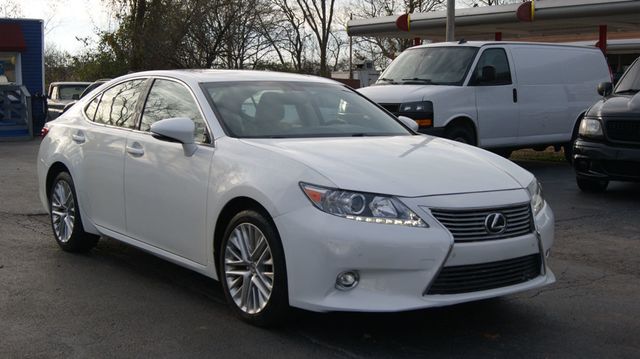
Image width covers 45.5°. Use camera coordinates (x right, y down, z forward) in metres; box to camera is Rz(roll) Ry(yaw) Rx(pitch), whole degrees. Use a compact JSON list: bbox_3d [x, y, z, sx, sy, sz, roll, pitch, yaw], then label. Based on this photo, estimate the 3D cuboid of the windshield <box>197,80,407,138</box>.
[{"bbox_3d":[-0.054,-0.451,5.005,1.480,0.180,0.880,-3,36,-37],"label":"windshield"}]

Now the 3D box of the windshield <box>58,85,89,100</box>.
[{"bbox_3d":[-7.405,-2.679,23.500,1.400,0.620,0.200,-2,-35,-29],"label":"windshield"}]

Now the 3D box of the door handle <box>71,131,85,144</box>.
[{"bbox_3d":[-1.880,-0.314,5.924,0.060,0.060,0.220,-3,6,-37],"label":"door handle"}]

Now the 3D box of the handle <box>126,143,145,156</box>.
[{"bbox_3d":[-1.236,-0.194,5.077,0.060,0.060,0.220,-3,6,-37],"label":"handle"}]

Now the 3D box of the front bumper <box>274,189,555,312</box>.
[{"bbox_3d":[0.723,0.336,4.053,1.800,0.560,0.620,-3,6,-37],"label":"front bumper"}]

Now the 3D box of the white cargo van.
[{"bbox_3d":[2.911,-1.325,13.324,5.680,2.080,2.030,-5,8,-42],"label":"white cargo van"}]

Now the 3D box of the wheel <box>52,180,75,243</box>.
[{"bbox_3d":[-2.022,0.260,6.309,0.200,0.490,0.490,-3,6,-37],"label":"wheel"}]

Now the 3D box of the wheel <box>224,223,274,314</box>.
[{"bbox_3d":[-0.303,0.468,4.083,0.200,0.490,0.490,-3,6,-37],"label":"wheel"}]

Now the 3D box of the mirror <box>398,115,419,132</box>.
[{"bbox_3d":[0.686,-0.364,5.634,0.250,0.210,0.170,-3,6,-37],"label":"mirror"}]

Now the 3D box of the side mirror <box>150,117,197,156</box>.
[{"bbox_3d":[-0.844,-0.243,4.438,0.250,0.210,0.170,-3,6,-37],"label":"side mirror"}]

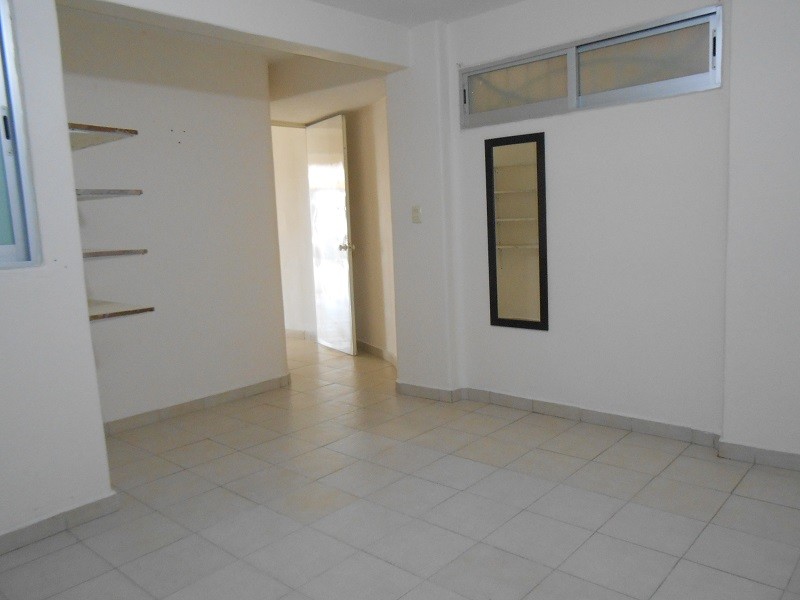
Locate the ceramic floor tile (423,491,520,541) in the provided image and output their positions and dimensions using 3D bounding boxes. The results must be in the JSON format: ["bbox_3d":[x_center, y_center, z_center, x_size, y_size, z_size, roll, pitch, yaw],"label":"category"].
[{"bbox_3d":[0.285,0.860,2.402,0.302,0.010,0.302,4,9,41],"label":"ceramic floor tile"}]

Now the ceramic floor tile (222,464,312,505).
[{"bbox_3d":[-0.617,0.864,2.826,0.306,0.010,0.306,4,9,41],"label":"ceramic floor tile"}]

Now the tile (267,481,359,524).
[{"bbox_3d":[-0.385,0.879,2.620,0.306,0.010,0.306,4,9,41],"label":"tile"}]

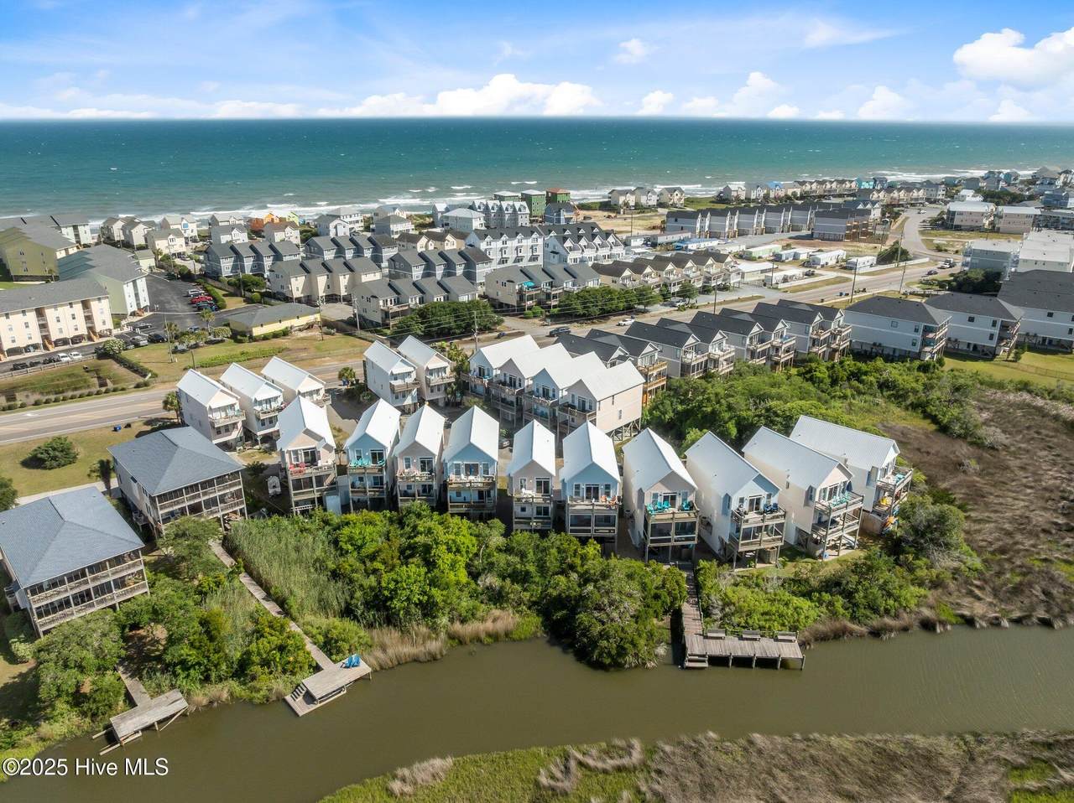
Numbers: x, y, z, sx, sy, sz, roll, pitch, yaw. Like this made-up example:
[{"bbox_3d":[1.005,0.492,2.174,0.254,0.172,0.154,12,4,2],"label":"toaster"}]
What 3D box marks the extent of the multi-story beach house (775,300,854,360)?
[{"bbox_3d":[59.507,-15.815,161.595,15.298,10.465,6.700,18,27,38],"label":"multi-story beach house"}]

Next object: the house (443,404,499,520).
[{"bbox_3d":[-8.300,8.600,98.100,6.400,11.600,13.900,-1,21,-2],"label":"house"}]

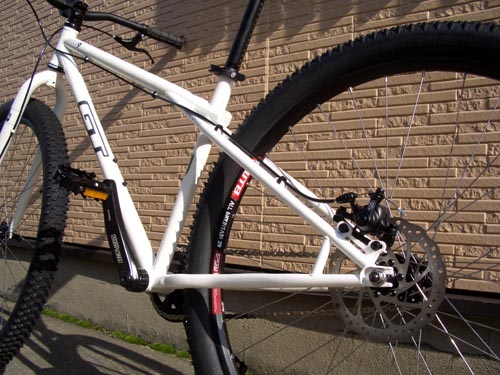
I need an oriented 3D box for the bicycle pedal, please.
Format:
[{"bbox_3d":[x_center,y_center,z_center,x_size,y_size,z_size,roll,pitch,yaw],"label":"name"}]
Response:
[{"bbox_3d":[-0.300,-0.008,0.914,0.065,0.027,0.090,31,7,35],"label":"bicycle pedal"}]

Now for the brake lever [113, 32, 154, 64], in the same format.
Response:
[{"bbox_3d":[-0.322,-0.418,1.474,0.072,0.030,0.154,-39,-42,25],"label":"brake lever"}]

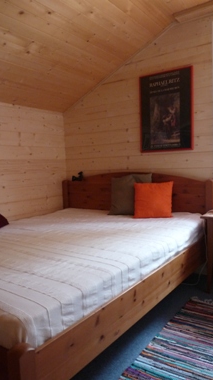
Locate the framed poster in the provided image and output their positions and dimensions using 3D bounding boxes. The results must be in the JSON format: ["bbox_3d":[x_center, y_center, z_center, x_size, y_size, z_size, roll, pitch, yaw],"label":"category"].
[{"bbox_3d":[0.585,-0.779,2.959,0.572,0.780,0.020,2,6,36],"label":"framed poster"}]

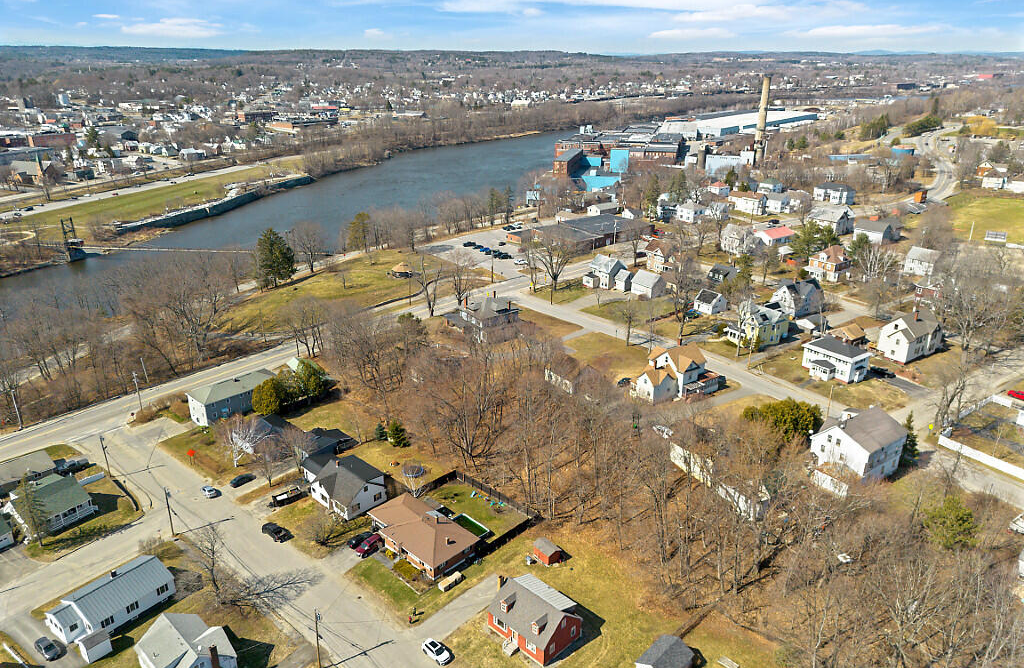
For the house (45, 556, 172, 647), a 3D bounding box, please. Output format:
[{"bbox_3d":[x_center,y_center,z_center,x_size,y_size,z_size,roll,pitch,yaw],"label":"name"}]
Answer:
[{"bbox_3d":[-59.150,39.060,105.130,9.300,4.900,14.800,15,26,32],"label":"house"}]

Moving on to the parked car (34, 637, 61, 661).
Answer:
[{"bbox_3d":[-66.487,44.776,101.682,4.450,1.500,1.800,15,26,33],"label":"parked car"}]

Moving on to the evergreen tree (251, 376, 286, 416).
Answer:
[{"bbox_3d":[-56.489,13.879,165.287,7.300,8.300,7.300,0,22,0],"label":"evergreen tree"}]

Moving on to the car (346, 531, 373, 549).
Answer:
[{"bbox_3d":[-25.700,34.920,120.170,4.600,1.600,1.840,-18,28,-38],"label":"car"}]

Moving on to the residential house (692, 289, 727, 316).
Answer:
[{"bbox_3d":[59.390,-9.570,212.330,7.400,5.200,6.700,-18,28,-38],"label":"residential house"}]

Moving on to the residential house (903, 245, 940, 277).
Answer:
[{"bbox_3d":[151.260,-27.370,260.940,9.800,9.000,9.200,18,27,38],"label":"residential house"}]

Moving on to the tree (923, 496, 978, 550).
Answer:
[{"bbox_3d":[74.478,31.567,120.208,9.000,9.500,9.000,0,22,0],"label":"tree"}]

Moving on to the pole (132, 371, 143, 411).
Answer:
[{"bbox_3d":[-90.440,14.190,171.780,0.500,10.500,1.200,16,27,36],"label":"pole"}]

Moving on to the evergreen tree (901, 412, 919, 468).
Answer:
[{"bbox_3d":[81.346,21.032,145.234,4.600,11.200,4.600,-20,29,-41],"label":"evergreen tree"}]

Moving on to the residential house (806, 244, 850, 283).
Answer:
[{"bbox_3d":[107.340,-24.430,238.260,9.600,10.800,10.500,-13,25,-29],"label":"residential house"}]

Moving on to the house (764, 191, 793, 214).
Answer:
[{"bbox_3d":[143.535,-70.923,382.226,10.300,9.200,10.200,19,28,39],"label":"house"}]

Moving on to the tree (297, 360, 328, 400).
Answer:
[{"bbox_3d":[-49.998,11.059,177.264,6.500,9.000,6.500,0,22,0],"label":"tree"}]

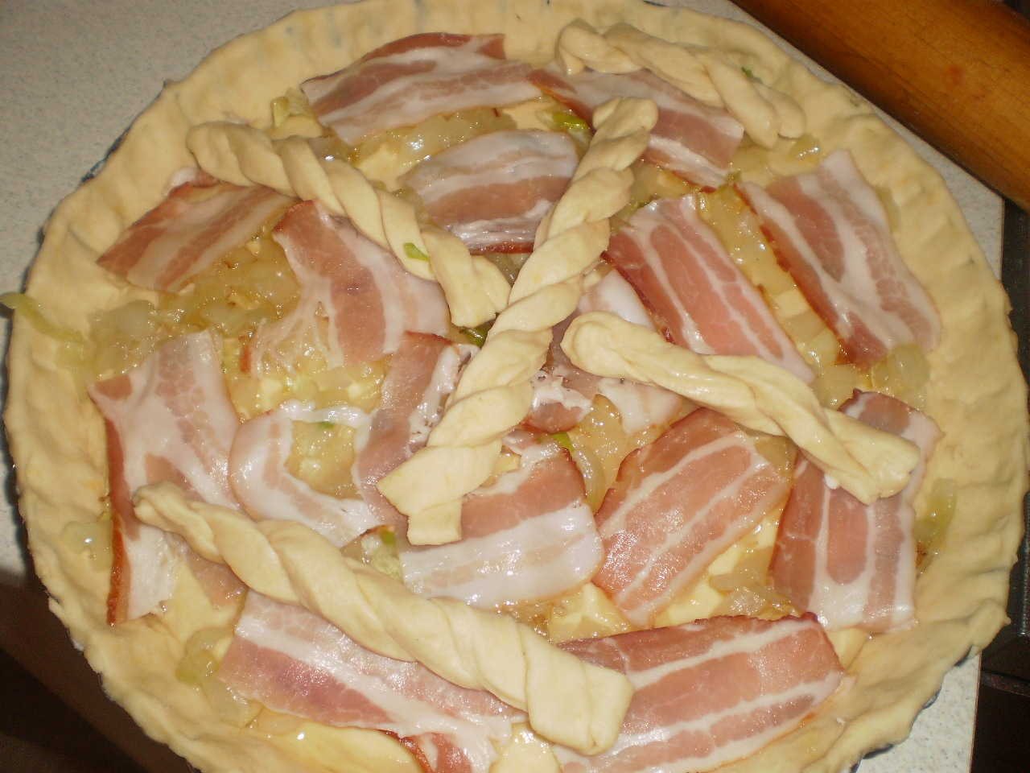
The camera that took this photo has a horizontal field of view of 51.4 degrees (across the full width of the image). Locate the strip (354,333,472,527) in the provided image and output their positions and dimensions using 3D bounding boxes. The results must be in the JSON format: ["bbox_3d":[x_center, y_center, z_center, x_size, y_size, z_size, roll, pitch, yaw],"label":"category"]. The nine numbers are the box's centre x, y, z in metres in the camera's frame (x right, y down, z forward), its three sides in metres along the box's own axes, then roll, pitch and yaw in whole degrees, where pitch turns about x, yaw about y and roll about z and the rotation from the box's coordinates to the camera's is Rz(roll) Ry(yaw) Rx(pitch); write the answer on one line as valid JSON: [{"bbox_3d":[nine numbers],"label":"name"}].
[{"bbox_3d":[-0.030,0.010,0.317,0.025,0.007,0.060,11,64,4],"label":"strip"}]

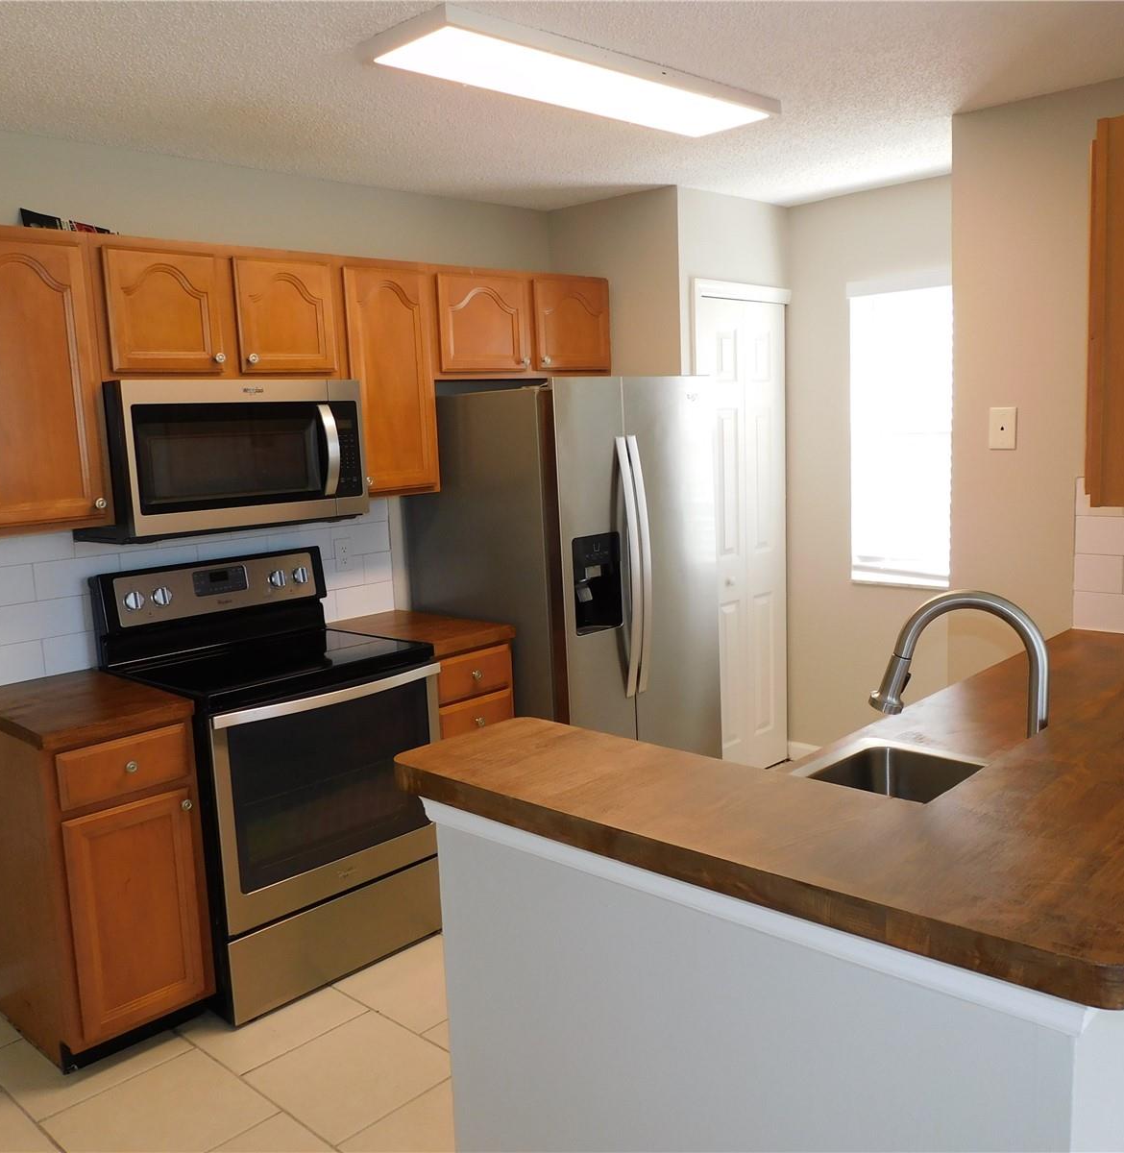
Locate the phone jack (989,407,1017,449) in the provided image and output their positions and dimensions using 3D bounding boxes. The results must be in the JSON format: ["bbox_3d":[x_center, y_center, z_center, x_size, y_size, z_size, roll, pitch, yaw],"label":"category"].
[{"bbox_3d":[1.323,-0.443,3.198,0.077,0.124,0.010,6,12,43],"label":"phone jack"}]

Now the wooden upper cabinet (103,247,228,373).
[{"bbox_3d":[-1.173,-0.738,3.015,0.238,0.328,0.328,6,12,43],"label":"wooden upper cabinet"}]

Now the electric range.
[{"bbox_3d":[-0.855,0.556,3.219,0.698,1.178,0.752,6,12,43],"label":"electric range"}]

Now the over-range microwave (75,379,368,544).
[{"bbox_3d":[-1.011,-0.360,3.193,0.416,0.430,0.751,6,12,43],"label":"over-range microwave"}]

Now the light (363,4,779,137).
[{"bbox_3d":[0.077,-1.200,2.574,0.292,0.060,1.185,6,12,44],"label":"light"}]

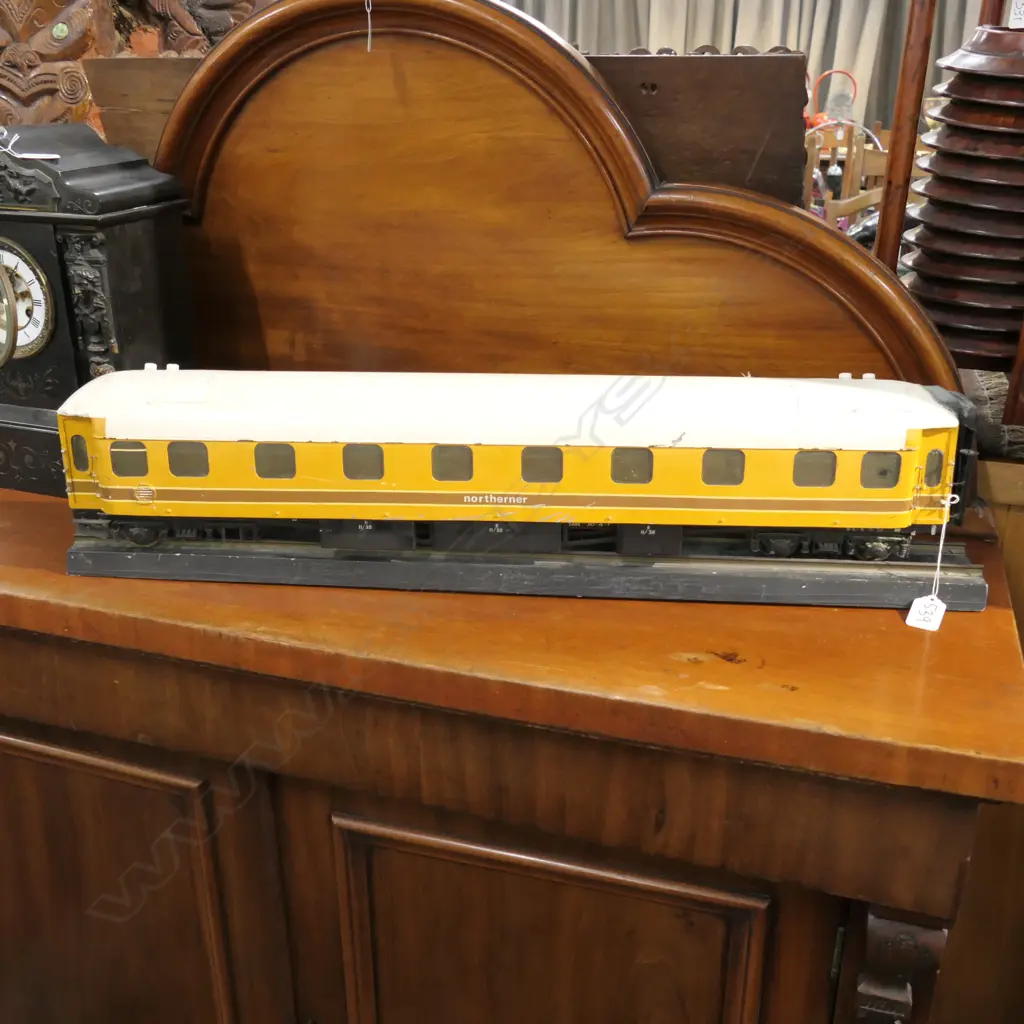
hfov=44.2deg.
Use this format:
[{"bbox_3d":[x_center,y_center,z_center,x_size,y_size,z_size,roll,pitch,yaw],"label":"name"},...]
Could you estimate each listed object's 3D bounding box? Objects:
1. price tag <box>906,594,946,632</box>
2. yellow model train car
[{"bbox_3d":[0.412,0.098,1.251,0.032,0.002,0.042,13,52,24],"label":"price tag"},{"bbox_3d":[0.007,-0.053,1.246,0.873,0.179,0.130,1,20,2],"label":"yellow model train car"}]

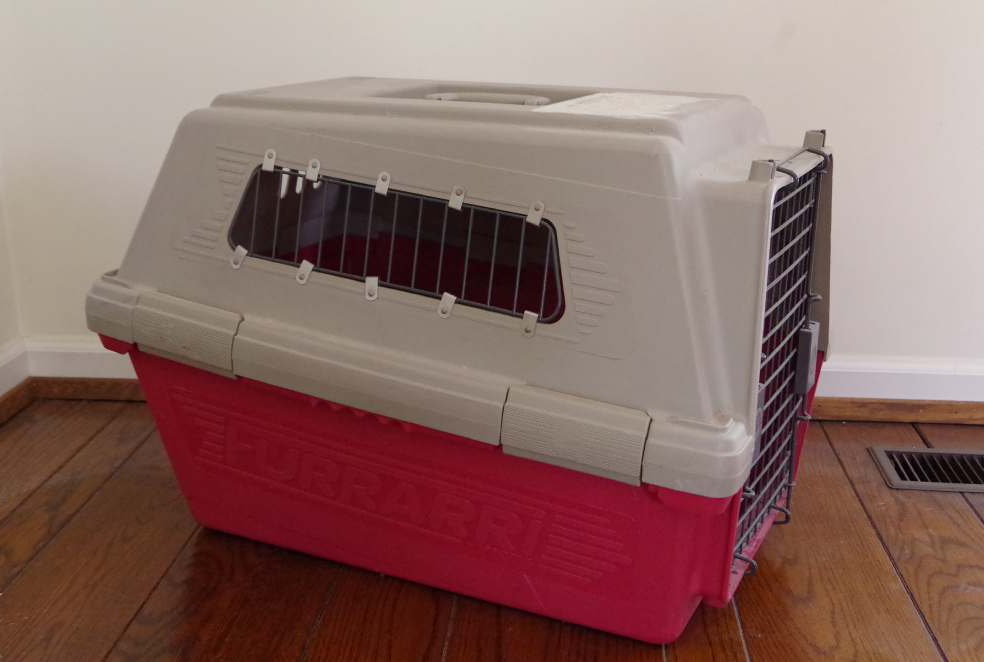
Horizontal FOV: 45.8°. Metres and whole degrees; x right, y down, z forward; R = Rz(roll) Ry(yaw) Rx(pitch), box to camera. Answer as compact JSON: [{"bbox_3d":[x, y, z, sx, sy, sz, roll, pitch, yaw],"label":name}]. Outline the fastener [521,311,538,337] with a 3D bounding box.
[{"bbox_3d":[0.032,-0.006,1.000,0.013,0.022,0.005,13,10,24],"label":"fastener"}]

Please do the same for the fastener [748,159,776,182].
[{"bbox_3d":[0.217,-0.129,0.932,0.018,0.017,0.014,8,19,25],"label":"fastener"}]

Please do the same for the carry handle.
[{"bbox_3d":[-0.007,-0.221,1.135,0.131,0.020,0.023,8,19,25],"label":"carry handle"}]

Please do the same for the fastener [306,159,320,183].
[{"bbox_3d":[-0.167,-0.150,1.085,0.013,0.021,0.005,13,10,24],"label":"fastener"}]

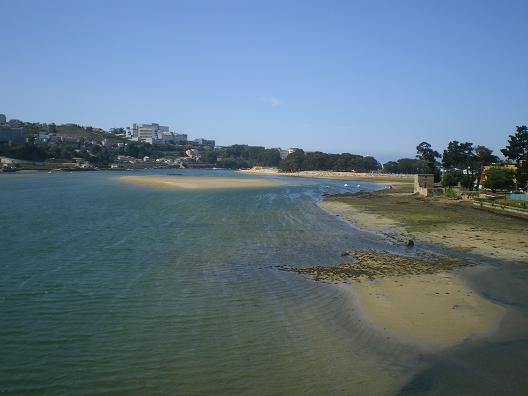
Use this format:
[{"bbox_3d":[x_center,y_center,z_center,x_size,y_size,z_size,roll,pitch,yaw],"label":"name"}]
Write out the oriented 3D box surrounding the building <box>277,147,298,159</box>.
[{"bbox_3d":[22.710,-40.340,560.000,19.320,15.940,18.000,0,4,0],"label":"building"}]

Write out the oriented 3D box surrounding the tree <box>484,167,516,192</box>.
[{"bbox_3d":[67.330,-5.270,165.000,9.110,7.400,8.500,0,4,0],"label":"tree"}]

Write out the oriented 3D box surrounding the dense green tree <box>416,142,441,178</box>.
[{"bbox_3d":[61.210,-13.540,215.000,8.900,14.840,8.900,0,4,0],"label":"dense green tree"}]

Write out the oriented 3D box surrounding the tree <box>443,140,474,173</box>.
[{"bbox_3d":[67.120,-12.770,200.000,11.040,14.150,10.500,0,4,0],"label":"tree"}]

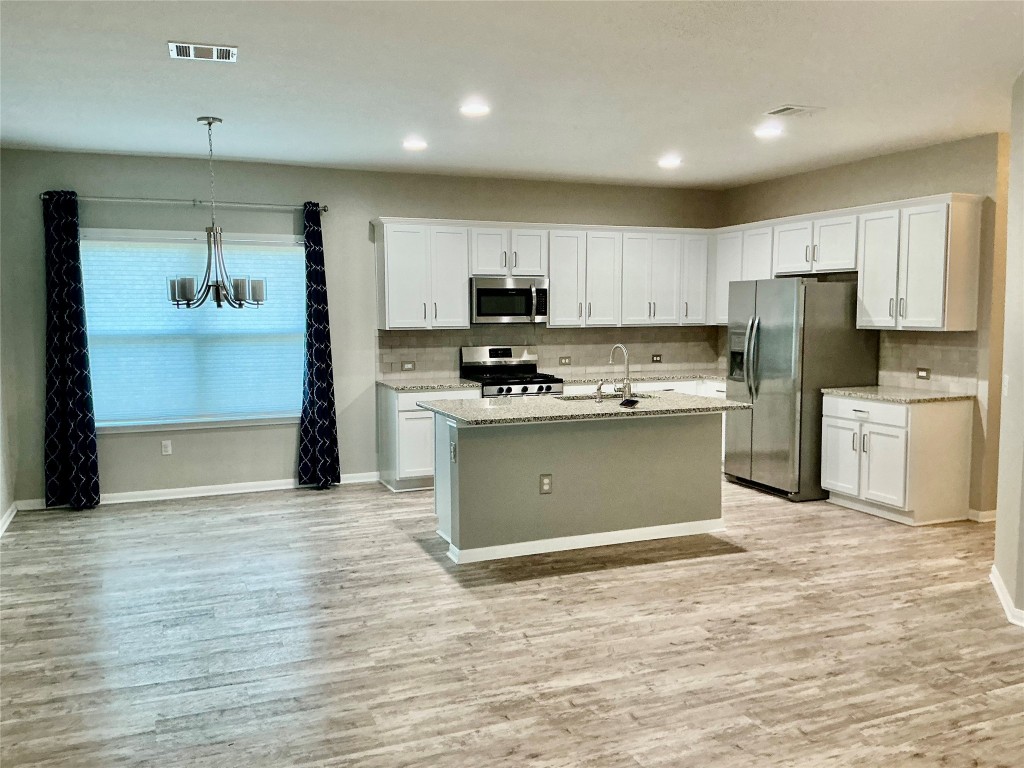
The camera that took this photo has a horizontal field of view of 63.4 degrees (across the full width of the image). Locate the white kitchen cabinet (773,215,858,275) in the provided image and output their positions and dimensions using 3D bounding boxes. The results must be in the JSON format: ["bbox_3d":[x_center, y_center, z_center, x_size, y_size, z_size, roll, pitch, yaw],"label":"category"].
[{"bbox_3d":[2.669,-1.165,6.998,0.335,0.455,1.000,-2,5,-22],"label":"white kitchen cabinet"}]

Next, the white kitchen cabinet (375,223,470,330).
[{"bbox_3d":[-0.774,-0.945,7.290,0.755,0.917,0.325,-2,5,-22],"label":"white kitchen cabinet"}]

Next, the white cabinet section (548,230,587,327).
[{"bbox_3d":[0.459,-0.995,7.911,0.390,0.903,0.335,-3,6,-22],"label":"white cabinet section"}]

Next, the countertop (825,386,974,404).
[{"bbox_3d":[2.875,0.091,6.221,0.635,0.035,0.866,-2,5,-22],"label":"countertop"}]

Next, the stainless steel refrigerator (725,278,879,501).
[{"bbox_3d":[2.457,0.011,7.157,0.845,1.785,0.903,-2,5,-22],"label":"stainless steel refrigerator"}]

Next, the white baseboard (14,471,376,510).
[{"bbox_3d":[-2.549,0.903,7.054,2.915,0.080,0.016,-2,5,-22],"label":"white baseboard"}]

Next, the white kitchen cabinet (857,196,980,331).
[{"bbox_3d":[3.014,-0.871,6.185,0.335,0.932,0.798,-2,5,-22],"label":"white kitchen cabinet"}]

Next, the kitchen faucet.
[{"bbox_3d":[0.771,-0.085,5.939,0.100,0.390,0.230,-2,5,-22],"label":"kitchen faucet"}]

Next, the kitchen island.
[{"bbox_3d":[0.476,0.588,5.694,2.017,0.914,1.082,-2,5,-22],"label":"kitchen island"}]

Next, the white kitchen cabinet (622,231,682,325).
[{"bbox_3d":[1.324,-1.030,8.282,0.678,0.903,0.335,-2,5,-22],"label":"white kitchen cabinet"}]

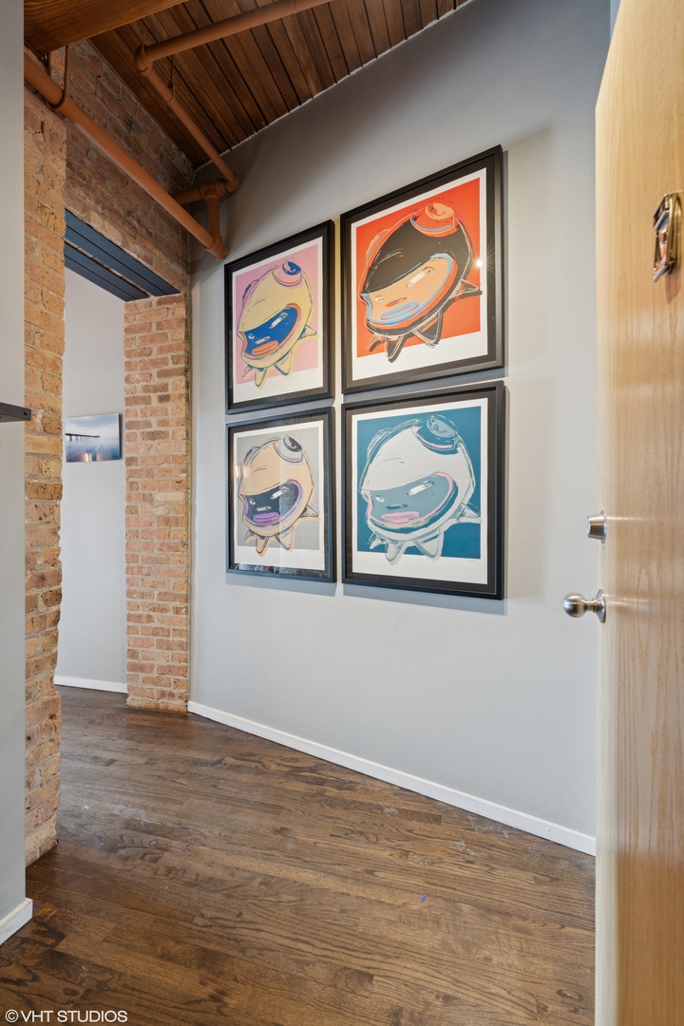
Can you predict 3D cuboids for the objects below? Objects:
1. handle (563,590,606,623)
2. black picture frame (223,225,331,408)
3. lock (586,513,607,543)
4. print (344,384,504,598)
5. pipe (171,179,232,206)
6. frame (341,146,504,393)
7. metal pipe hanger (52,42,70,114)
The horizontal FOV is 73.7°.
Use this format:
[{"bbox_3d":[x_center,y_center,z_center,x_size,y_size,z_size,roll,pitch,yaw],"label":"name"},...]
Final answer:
[{"bbox_3d":[0.500,0.192,0.951,0.077,0.069,0.069,0,0,19],"label":"handle"},{"bbox_3d":[-0.316,-0.895,2.195,0.671,0.775,0.034,0,0,33],"label":"black picture frame"},{"bbox_3d":[0.523,0.028,0.943,0.028,0.066,0.066,0,0,19],"label":"lock"},{"bbox_3d":[0.294,-0.080,1.808,0.671,0.775,0.034,0,0,33],"label":"print"},{"bbox_3d":[-0.718,-1.655,2.354,0.360,0.062,0.064,0,0,16],"label":"pipe"},{"bbox_3d":[0.291,-0.900,1.801,0.671,0.775,0.034,0,0,33],"label":"frame"},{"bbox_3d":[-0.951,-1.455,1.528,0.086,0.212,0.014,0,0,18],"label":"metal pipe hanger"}]

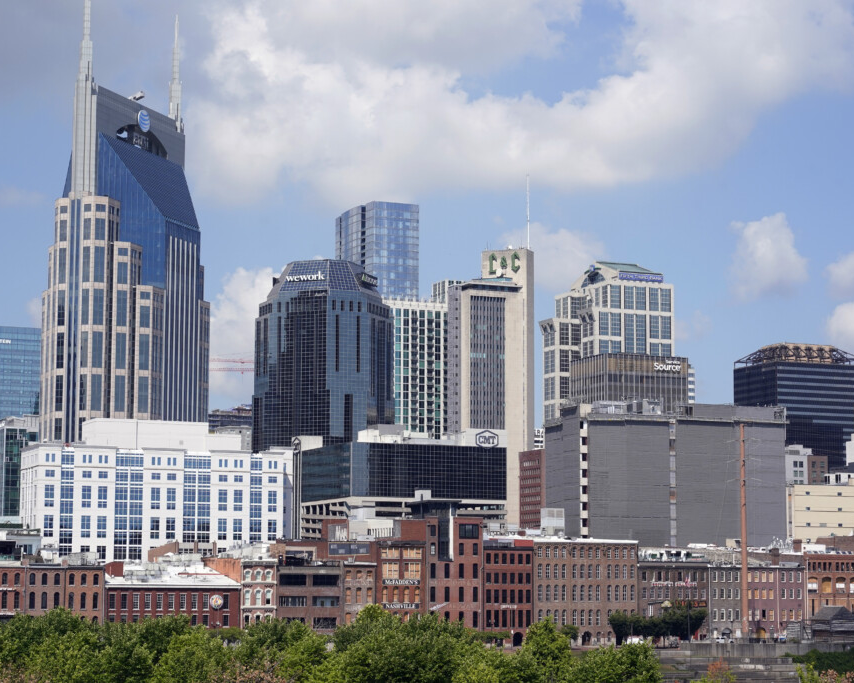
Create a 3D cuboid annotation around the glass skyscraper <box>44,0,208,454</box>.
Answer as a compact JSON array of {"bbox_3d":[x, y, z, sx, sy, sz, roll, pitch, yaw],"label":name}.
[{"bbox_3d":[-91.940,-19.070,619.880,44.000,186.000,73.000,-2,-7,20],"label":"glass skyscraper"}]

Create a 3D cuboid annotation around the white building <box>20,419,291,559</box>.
[{"bbox_3d":[-71.220,46.600,520.180,68.880,51.600,34.000,3,-8,-24],"label":"white building"}]

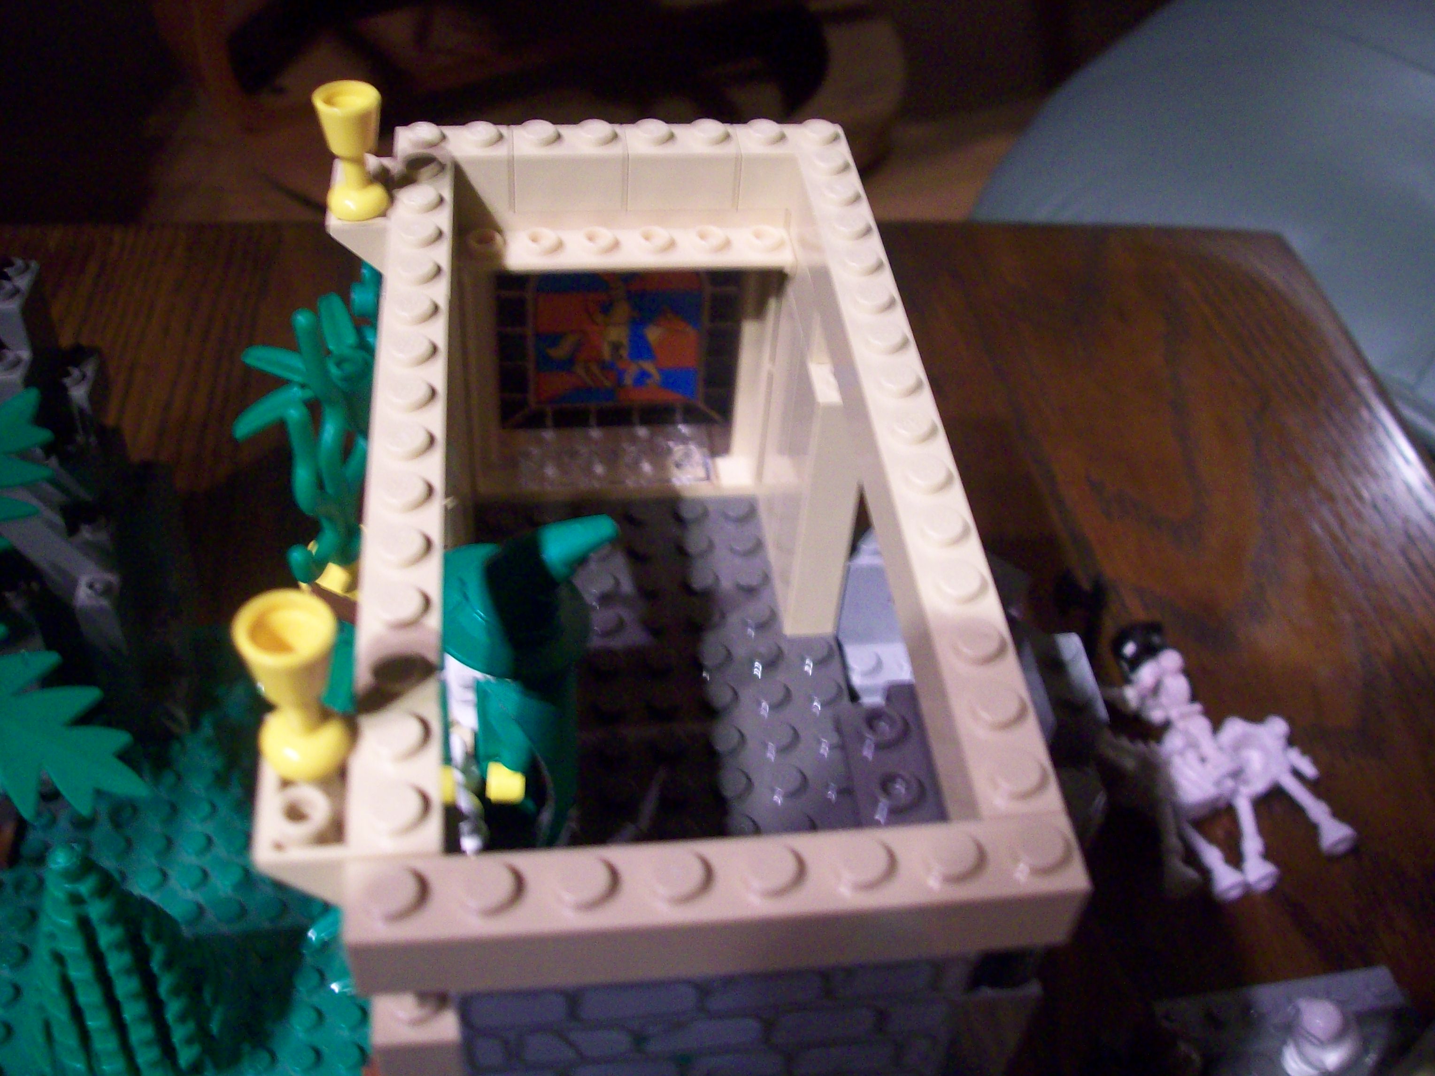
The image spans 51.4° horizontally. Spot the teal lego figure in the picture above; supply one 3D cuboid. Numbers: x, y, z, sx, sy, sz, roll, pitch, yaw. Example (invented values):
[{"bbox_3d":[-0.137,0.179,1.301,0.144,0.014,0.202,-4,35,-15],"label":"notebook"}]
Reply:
[{"bbox_3d":[-0.026,0.018,0.195,0.023,0.050,0.022,-31,55,-30],"label":"teal lego figure"}]

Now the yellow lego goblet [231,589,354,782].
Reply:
[{"bbox_3d":[-0.036,0.013,0.130,0.008,0.016,0.008,-2,46,-7],"label":"yellow lego goblet"}]

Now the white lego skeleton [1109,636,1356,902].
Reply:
[{"bbox_3d":[0.106,0.048,0.313,0.039,0.018,0.053,-10,59,-14],"label":"white lego skeleton"}]

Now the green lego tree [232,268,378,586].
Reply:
[{"bbox_3d":[-0.060,-0.016,0.233,0.028,0.056,0.026,-2,46,-7],"label":"green lego tree"}]

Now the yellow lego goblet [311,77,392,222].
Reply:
[{"bbox_3d":[-0.046,-0.049,0.191,0.008,0.016,0.008,-2,46,-7],"label":"yellow lego goblet"}]

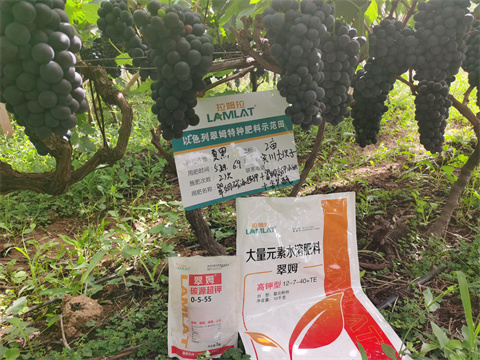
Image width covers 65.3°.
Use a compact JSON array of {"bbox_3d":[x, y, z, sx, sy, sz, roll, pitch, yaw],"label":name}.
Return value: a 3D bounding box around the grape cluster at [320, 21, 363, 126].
[{"bbox_3d":[0.223,-0.236,0.840,0.112,0.222,0.105,4,18,11],"label":"grape cluster"}]

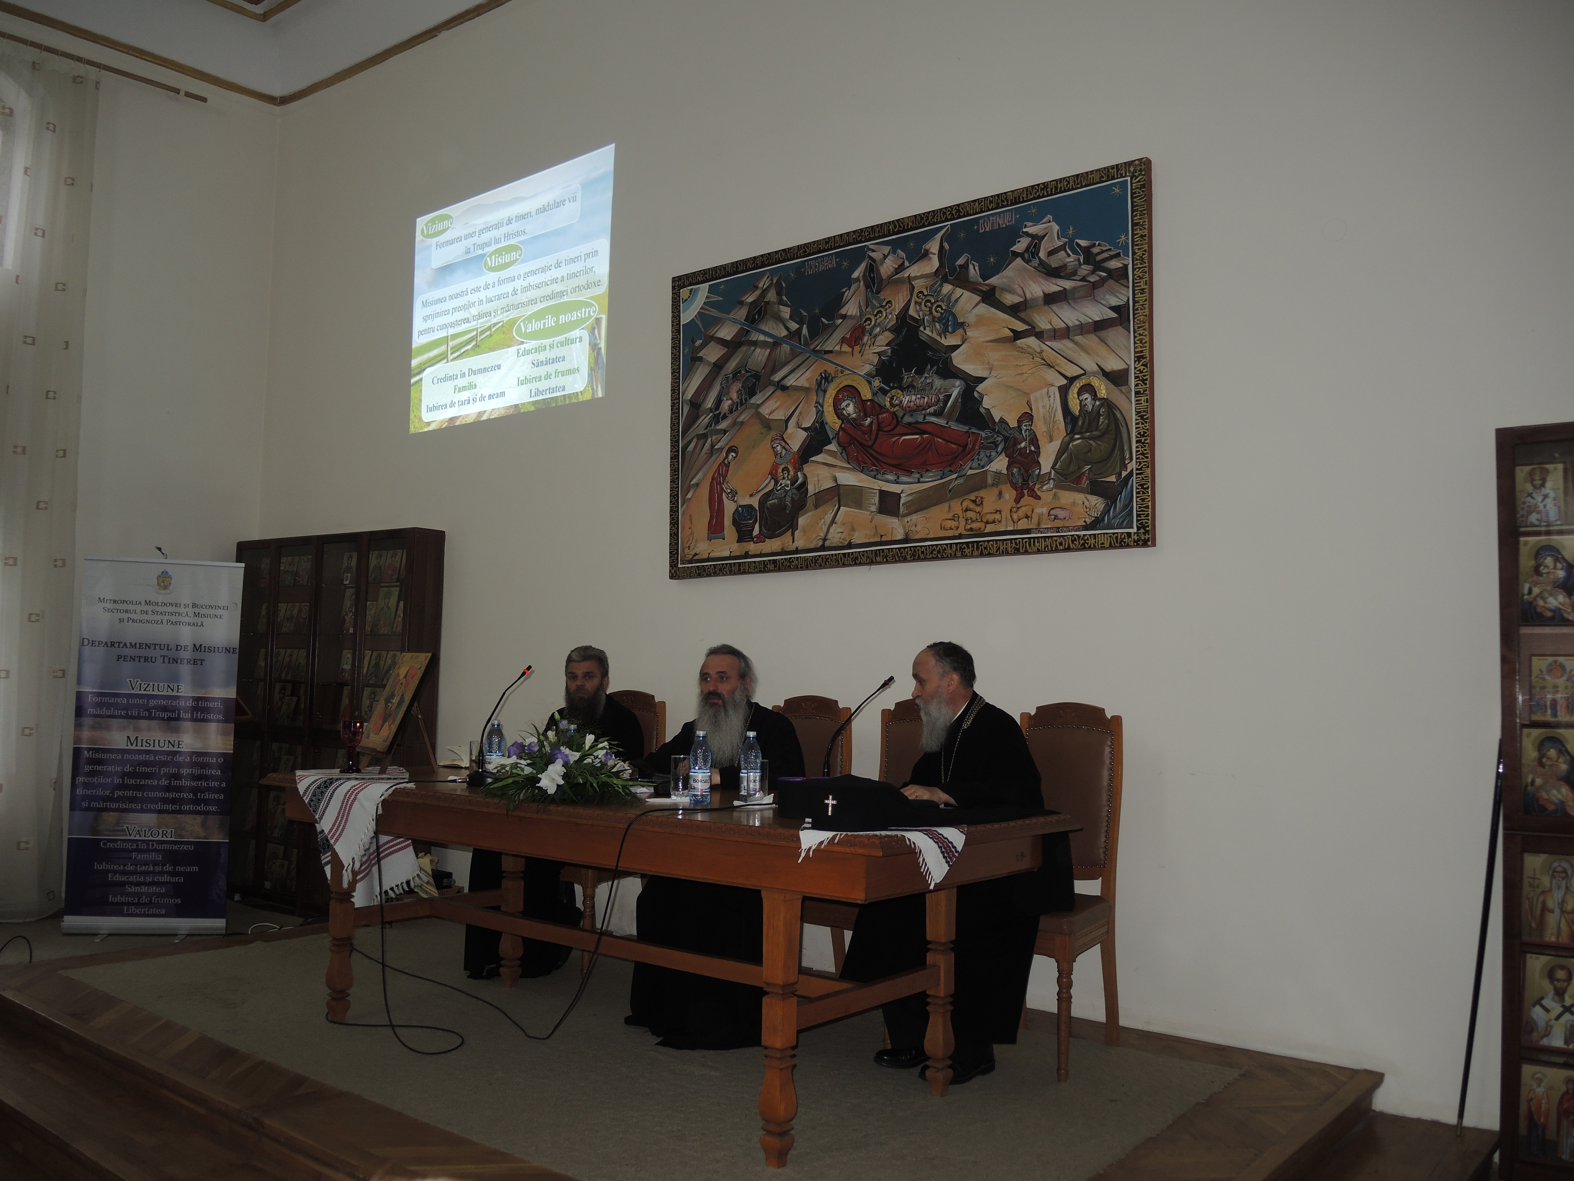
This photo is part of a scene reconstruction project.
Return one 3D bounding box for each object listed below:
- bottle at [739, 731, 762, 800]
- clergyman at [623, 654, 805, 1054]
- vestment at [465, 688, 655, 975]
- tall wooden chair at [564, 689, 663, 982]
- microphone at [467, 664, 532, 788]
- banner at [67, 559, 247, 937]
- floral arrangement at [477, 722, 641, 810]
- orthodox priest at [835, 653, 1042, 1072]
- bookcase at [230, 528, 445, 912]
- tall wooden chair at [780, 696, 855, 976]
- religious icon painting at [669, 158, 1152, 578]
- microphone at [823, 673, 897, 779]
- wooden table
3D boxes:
[{"bbox_3d":[-0.109,0.535,3.897,0.067,0.212,0.067,1,-5,-2],"label":"bottle"},{"bbox_3d":[-0.241,0.834,4.529,0.550,1.300,0.760,-3,-6,37],"label":"clergyman"},{"bbox_3d":[-0.929,1.030,5.327,0.637,1.121,0.684,-3,-6,38],"label":"vestment"},{"bbox_3d":[-0.842,0.986,5.365,0.450,1.110,0.570,-3,-6,37],"label":"tall wooden chair"},{"bbox_3d":[-1.079,0.495,4.796,0.106,0.431,0.283,-3,-6,38],"label":"microphone"},{"bbox_3d":[-3.337,0.827,6.710,0.844,1.959,0.201,1,-5,-4],"label":"banner"},{"bbox_3d":[-0.684,0.526,3.832,0.520,0.230,0.440,-3,-6,40],"label":"floral arrangement"},{"bbox_3d":[0.542,0.850,4.249,0.732,1.345,0.566,3,-5,-22],"label":"orthodox priest"},{"bbox_3d":[-2.641,0.773,7.349,1.558,2.170,0.224,-2,-5,33],"label":"bookcase"},{"bbox_3d":[-0.063,0.996,4.944,0.460,1.148,0.566,-3,-6,38],"label":"tall wooden chair"},{"bbox_3d":[0.393,-0.820,5.341,2.350,1.440,0.041,-3,-6,38],"label":"religious icon painting"},{"bbox_3d":[0.194,0.444,3.835,0.310,0.395,0.120,4,-6,-37],"label":"microphone"},{"bbox_3d":[-0.614,1.083,4.144,2.968,0.838,0.838,-3,-6,41],"label":"wooden table"}]

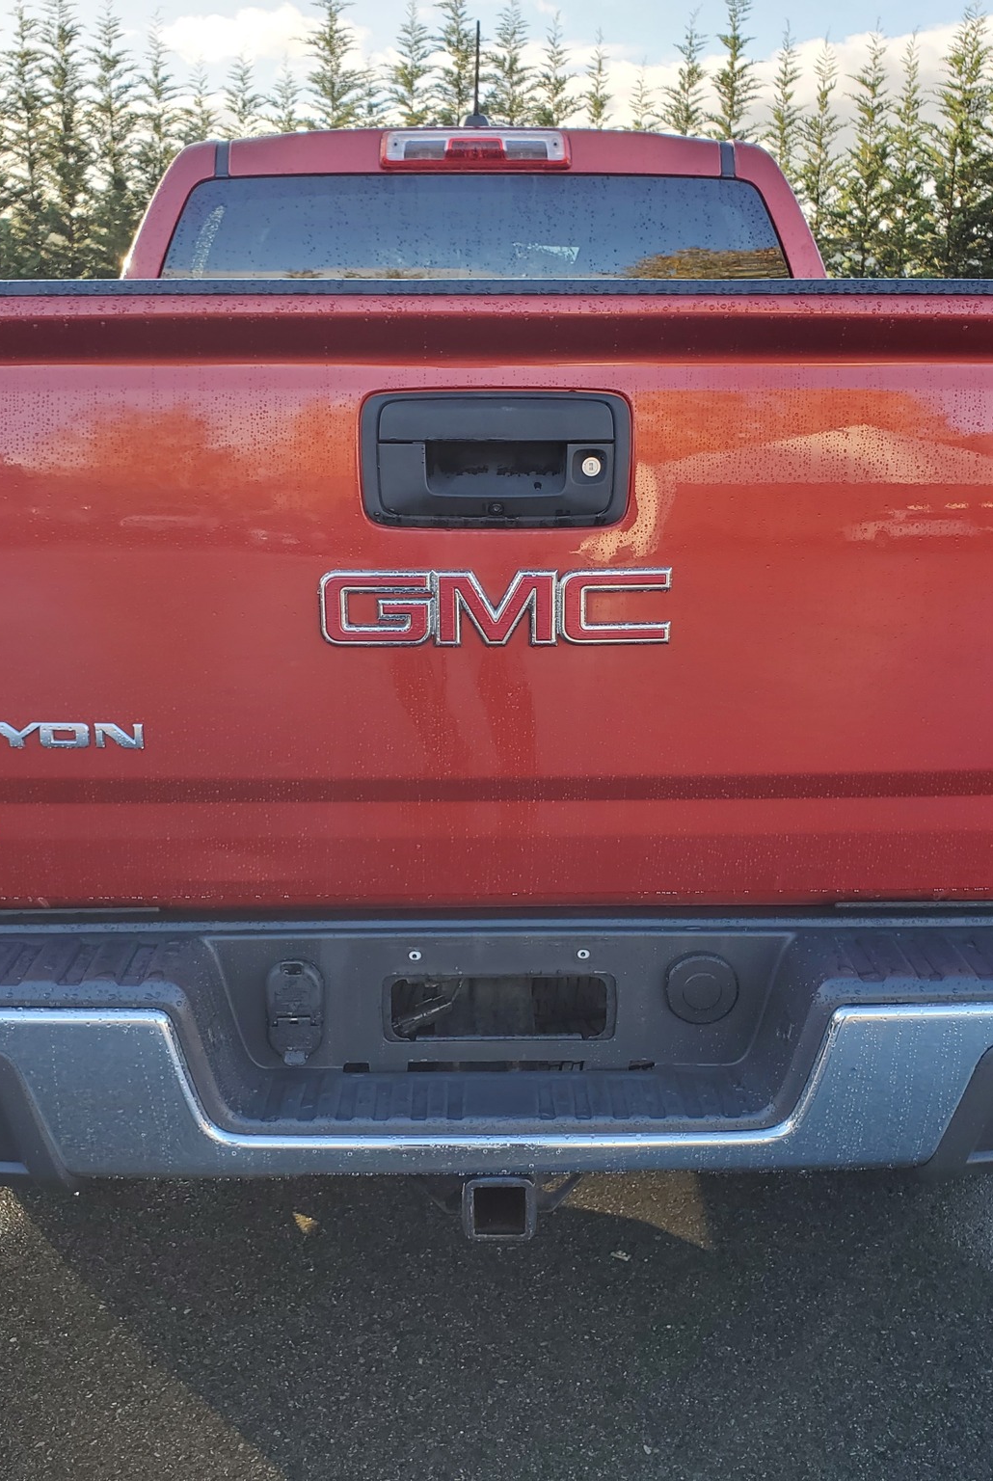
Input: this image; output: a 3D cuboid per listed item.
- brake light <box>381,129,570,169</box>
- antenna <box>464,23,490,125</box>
[{"bbox_3d":[-0.047,-1.209,3.033,0.390,0.073,0.050,0,15,-1],"label":"brake light"},{"bbox_3d":[-0.045,-1.399,3.163,0.055,0.235,0.130,0,15,-1],"label":"antenna"}]

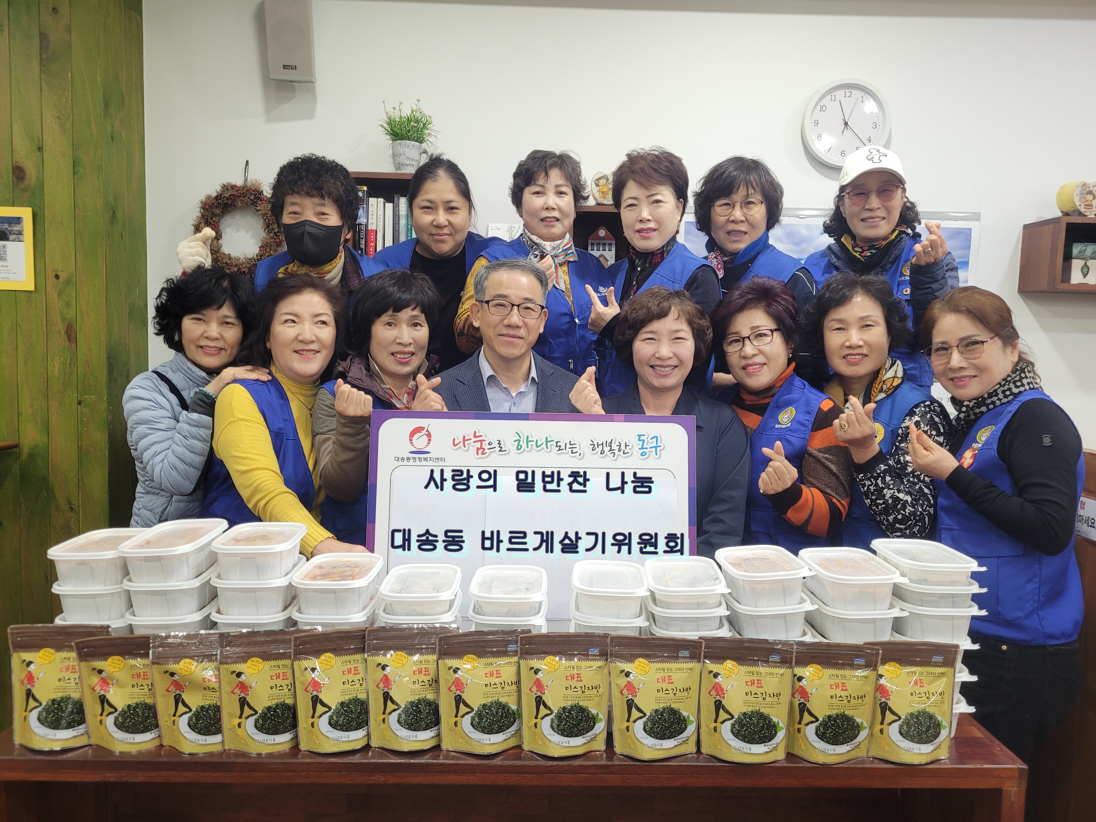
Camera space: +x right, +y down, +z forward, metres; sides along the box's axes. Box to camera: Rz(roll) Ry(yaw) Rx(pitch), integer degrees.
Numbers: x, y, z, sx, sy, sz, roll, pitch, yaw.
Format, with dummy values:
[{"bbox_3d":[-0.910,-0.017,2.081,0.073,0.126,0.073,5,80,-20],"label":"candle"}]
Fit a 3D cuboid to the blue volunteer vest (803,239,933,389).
[{"bbox_3d":[0.856,-0.146,2.210,0.410,0.600,0.270,2,5,15],"label":"blue volunteer vest"}]

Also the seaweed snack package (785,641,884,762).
[{"bbox_3d":[0.434,0.446,1.271,0.143,0.171,0.050,4,-1,0],"label":"seaweed snack package"}]

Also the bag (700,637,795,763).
[{"bbox_3d":[0.302,0.439,1.261,0.142,0.177,0.050,2,0,6],"label":"bag"}]

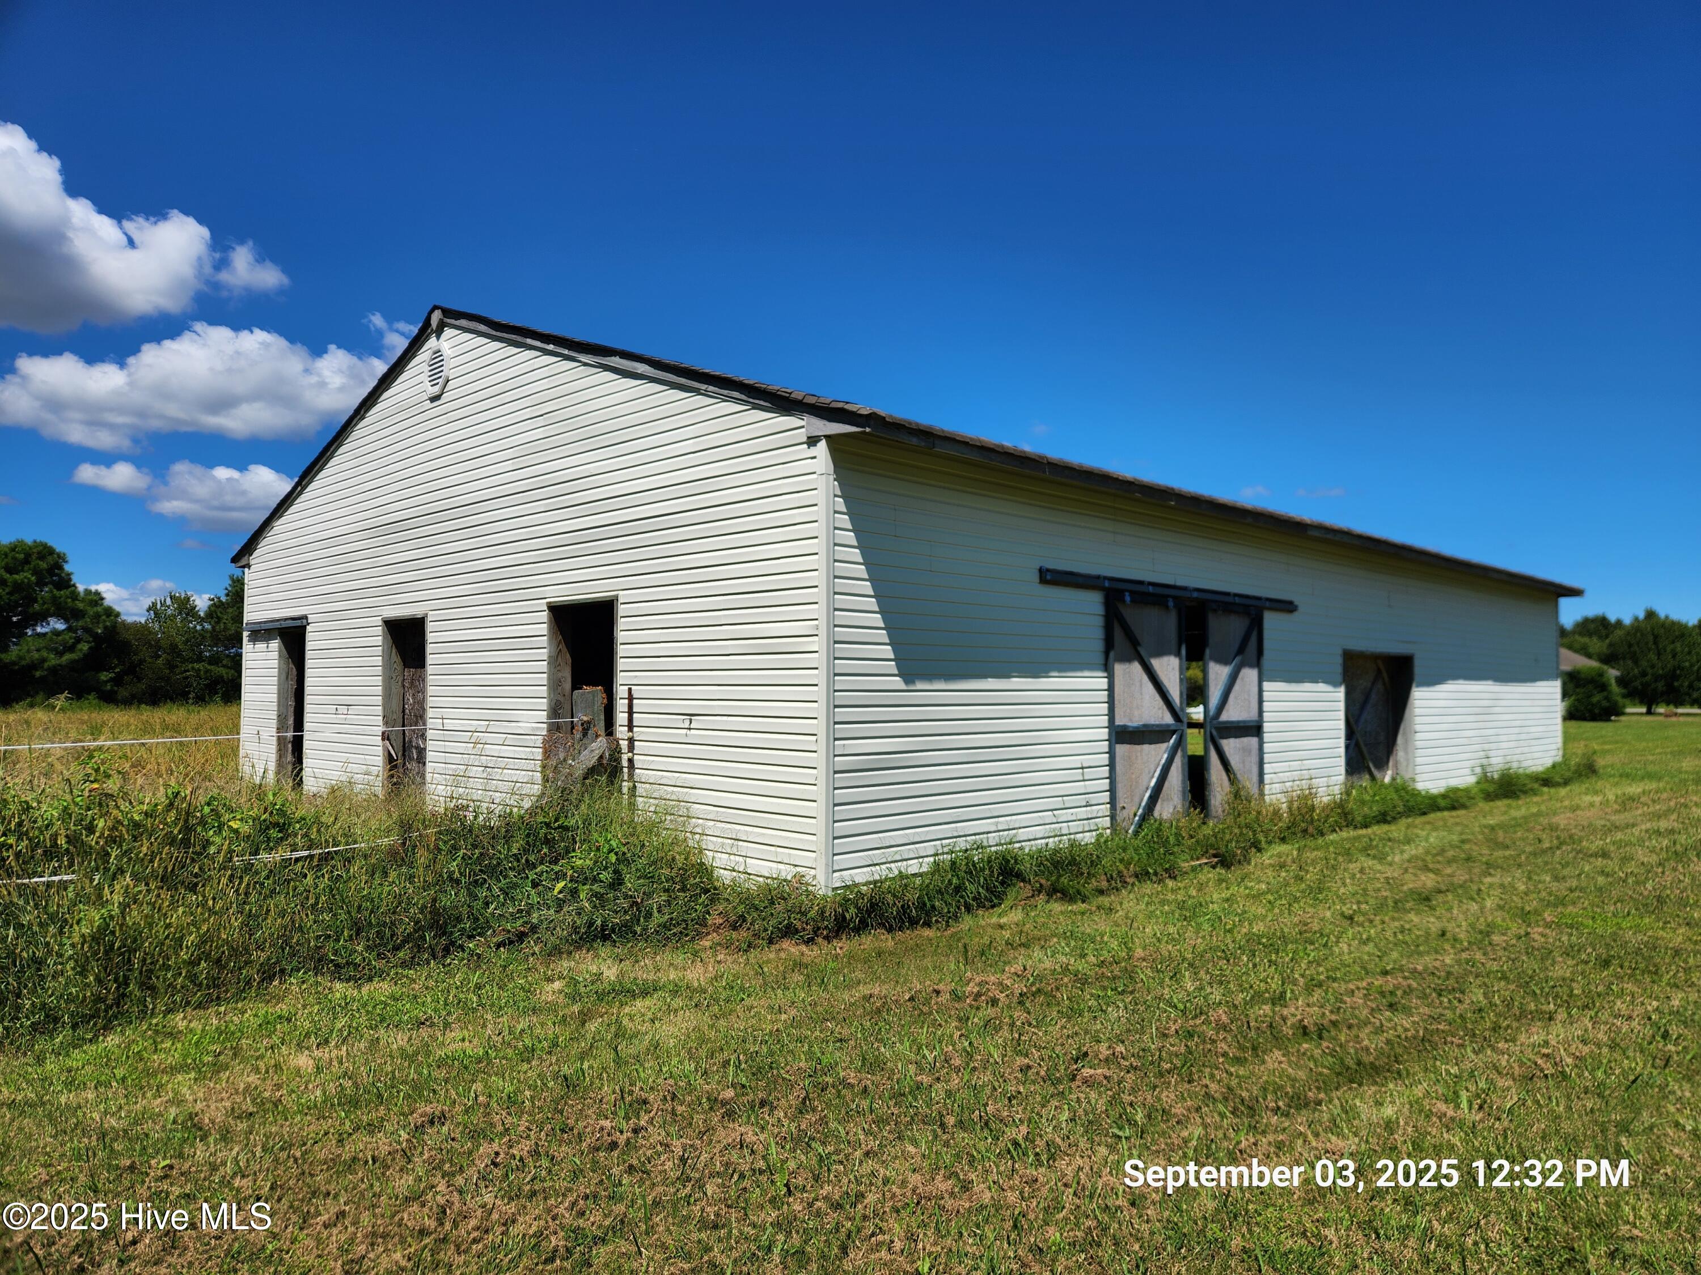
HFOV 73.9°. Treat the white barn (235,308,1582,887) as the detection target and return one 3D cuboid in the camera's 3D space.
[{"bbox_3d":[2.078,-0.492,18.733,18.640,5.557,13.188,3,-4,-45],"label":"white barn"}]

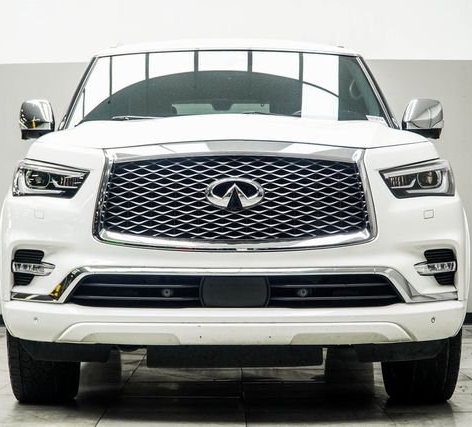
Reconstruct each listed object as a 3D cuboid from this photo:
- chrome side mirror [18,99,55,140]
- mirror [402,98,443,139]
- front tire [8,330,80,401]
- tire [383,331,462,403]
[{"bbox_3d":[-1.045,-0.503,6.050,0.200,0.220,0.150,0,-1,-1],"label":"chrome side mirror"},{"bbox_3d":[0.993,-0.503,6.050,0.210,0.220,0.150,0,-1,-1],"label":"mirror"},{"bbox_3d":[-0.868,0.449,5.280,0.285,0.830,0.830,0,-1,-1],"label":"front tire"},{"bbox_3d":[0.849,0.449,5.280,0.285,0.830,0.830,0,-1,-1],"label":"tire"}]

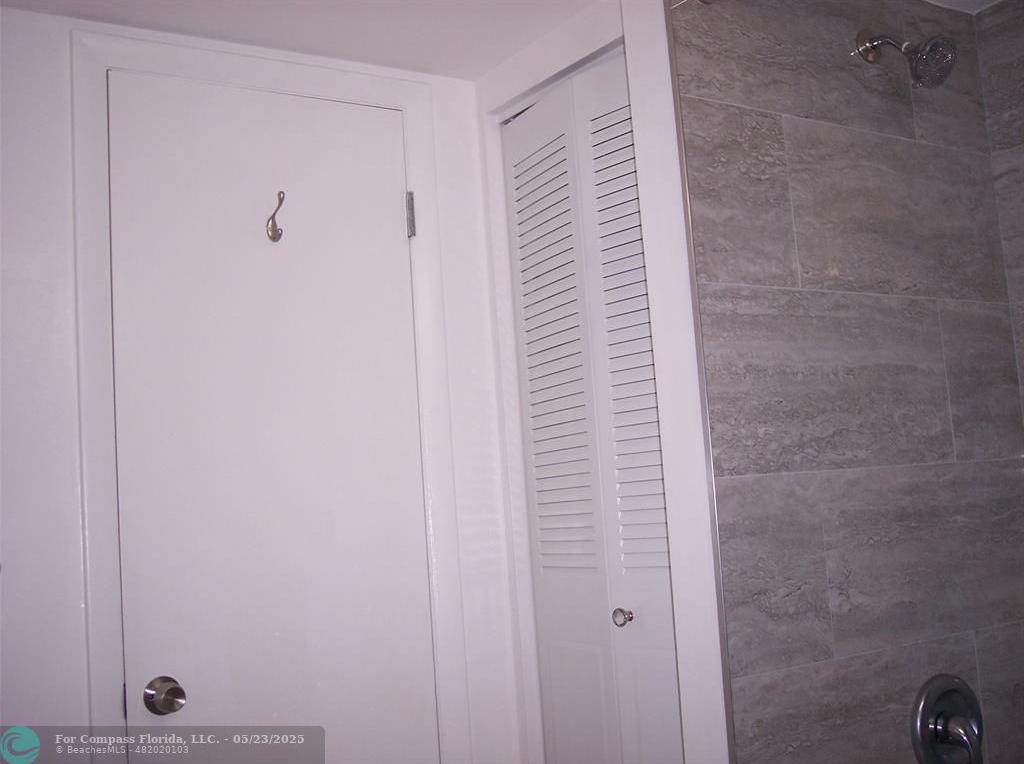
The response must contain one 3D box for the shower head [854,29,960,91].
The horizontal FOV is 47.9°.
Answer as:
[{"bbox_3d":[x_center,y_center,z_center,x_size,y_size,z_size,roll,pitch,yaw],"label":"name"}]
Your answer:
[{"bbox_3d":[0.707,-0.587,2.066,0.092,0.157,0.165,0,-8,-34],"label":"shower head"}]

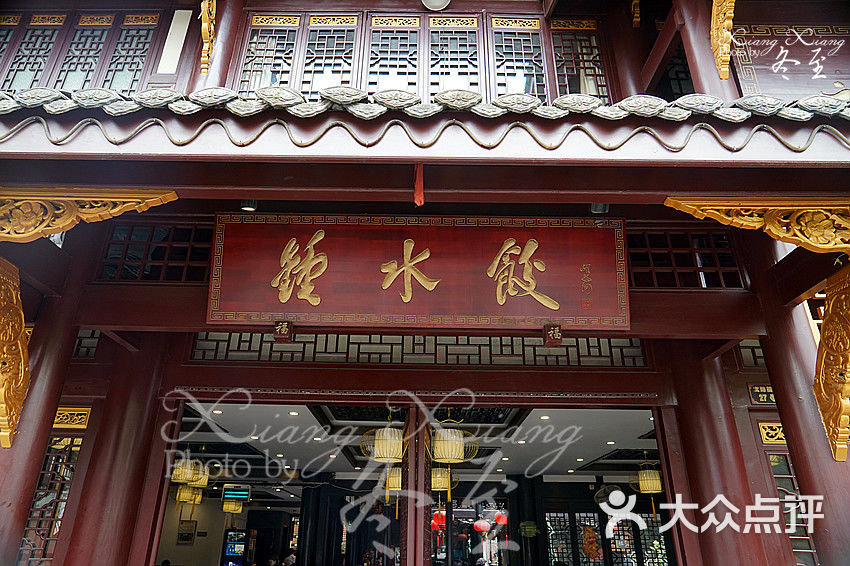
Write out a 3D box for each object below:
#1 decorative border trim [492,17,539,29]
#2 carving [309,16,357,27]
[{"bbox_3d":[0.828,-2.361,5.155,0.424,0.143,0.040,1,-26,0],"label":"decorative border trim"},{"bbox_3d":[-0.832,-2.381,5.153,0.424,0.135,0.040,1,-26,0],"label":"carving"}]

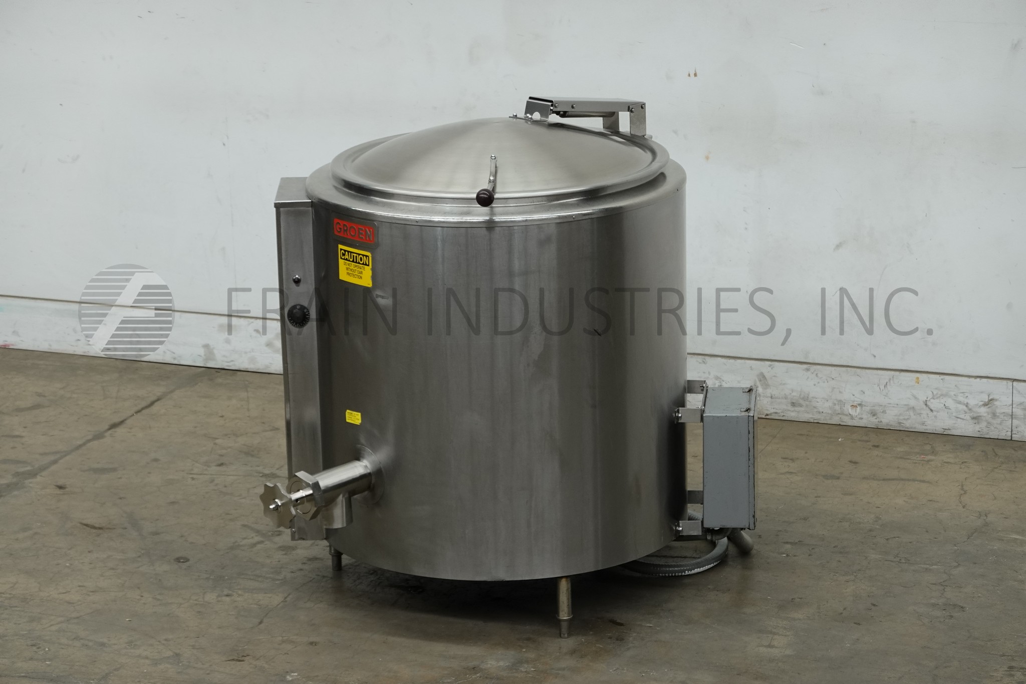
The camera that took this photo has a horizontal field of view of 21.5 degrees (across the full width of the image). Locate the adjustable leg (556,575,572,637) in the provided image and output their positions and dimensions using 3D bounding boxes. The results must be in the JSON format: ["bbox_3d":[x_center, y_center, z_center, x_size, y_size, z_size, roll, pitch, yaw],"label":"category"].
[{"bbox_3d":[0.128,0.665,6.848,0.041,0.178,0.041,-1,16,0],"label":"adjustable leg"}]

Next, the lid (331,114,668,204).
[{"bbox_3d":[-0.035,-0.510,6.981,0.875,0.120,0.875,0,16,5],"label":"lid"}]

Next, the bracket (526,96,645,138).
[{"bbox_3d":[0.191,-0.596,7.167,0.349,0.140,0.102,-15,20,-39],"label":"bracket"}]

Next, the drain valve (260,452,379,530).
[{"bbox_3d":[-0.476,0.391,6.727,0.130,0.175,0.344,12,21,41],"label":"drain valve"}]

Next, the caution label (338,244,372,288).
[{"bbox_3d":[-0.393,-0.187,6.713,0.005,0.089,0.123,-16,21,-42],"label":"caution label"}]

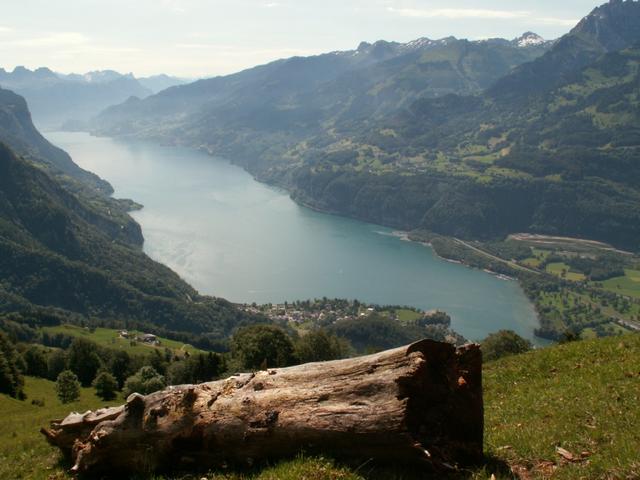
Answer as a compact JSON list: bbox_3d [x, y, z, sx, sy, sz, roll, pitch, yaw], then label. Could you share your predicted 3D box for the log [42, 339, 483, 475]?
[{"bbox_3d":[-0.423,1.015,3.588,2.432,0.570,0.580,-10,9,20],"label":"log"}]

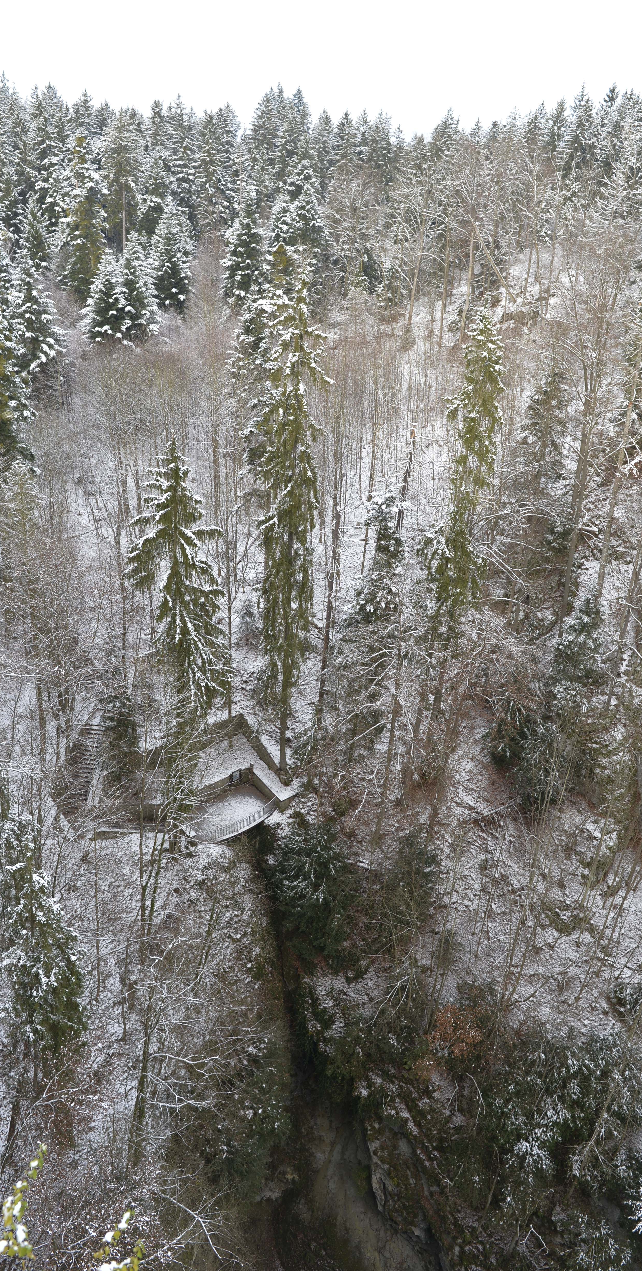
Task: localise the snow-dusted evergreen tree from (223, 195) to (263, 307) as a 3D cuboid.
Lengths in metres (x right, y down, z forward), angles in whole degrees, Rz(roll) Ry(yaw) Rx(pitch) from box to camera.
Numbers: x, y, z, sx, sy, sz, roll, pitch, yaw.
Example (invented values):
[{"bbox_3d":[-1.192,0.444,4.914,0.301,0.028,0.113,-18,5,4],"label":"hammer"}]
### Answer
[{"bbox_3d":[-8.931,-43.338,97.074,4.780,12.680,4.780,1,25,0],"label":"snow-dusted evergreen tree"}]

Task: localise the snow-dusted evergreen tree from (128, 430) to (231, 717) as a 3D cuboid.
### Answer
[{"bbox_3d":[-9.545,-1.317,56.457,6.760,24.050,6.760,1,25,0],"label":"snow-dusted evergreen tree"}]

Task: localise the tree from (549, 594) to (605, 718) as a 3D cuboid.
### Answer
[{"bbox_3d":[19.919,1.751,66.077,4.330,10.680,4.330,1,25,0],"label":"tree"}]

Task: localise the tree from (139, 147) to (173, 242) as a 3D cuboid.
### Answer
[{"bbox_3d":[-23.106,-59.879,118.074,5.330,13.970,5.330,1,25,0],"label":"tree"}]

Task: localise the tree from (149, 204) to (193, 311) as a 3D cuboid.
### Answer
[{"bbox_3d":[-18.292,-45.691,104.071,5.400,12.860,5.400,1,25,0],"label":"tree"}]

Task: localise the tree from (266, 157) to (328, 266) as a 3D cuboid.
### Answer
[{"bbox_3d":[-2.815,-49.068,102.093,7.190,14.550,7.190,1,25,0],"label":"tree"}]

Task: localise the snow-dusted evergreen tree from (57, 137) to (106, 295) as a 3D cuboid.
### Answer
[{"bbox_3d":[-30.587,-52.106,108.175,6.330,20.590,6.330,1,25,0],"label":"snow-dusted evergreen tree"}]

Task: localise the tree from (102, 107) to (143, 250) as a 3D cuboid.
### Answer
[{"bbox_3d":[-28.542,-64.017,122.161,6.310,20.970,6.310,1,25,0],"label":"tree"}]

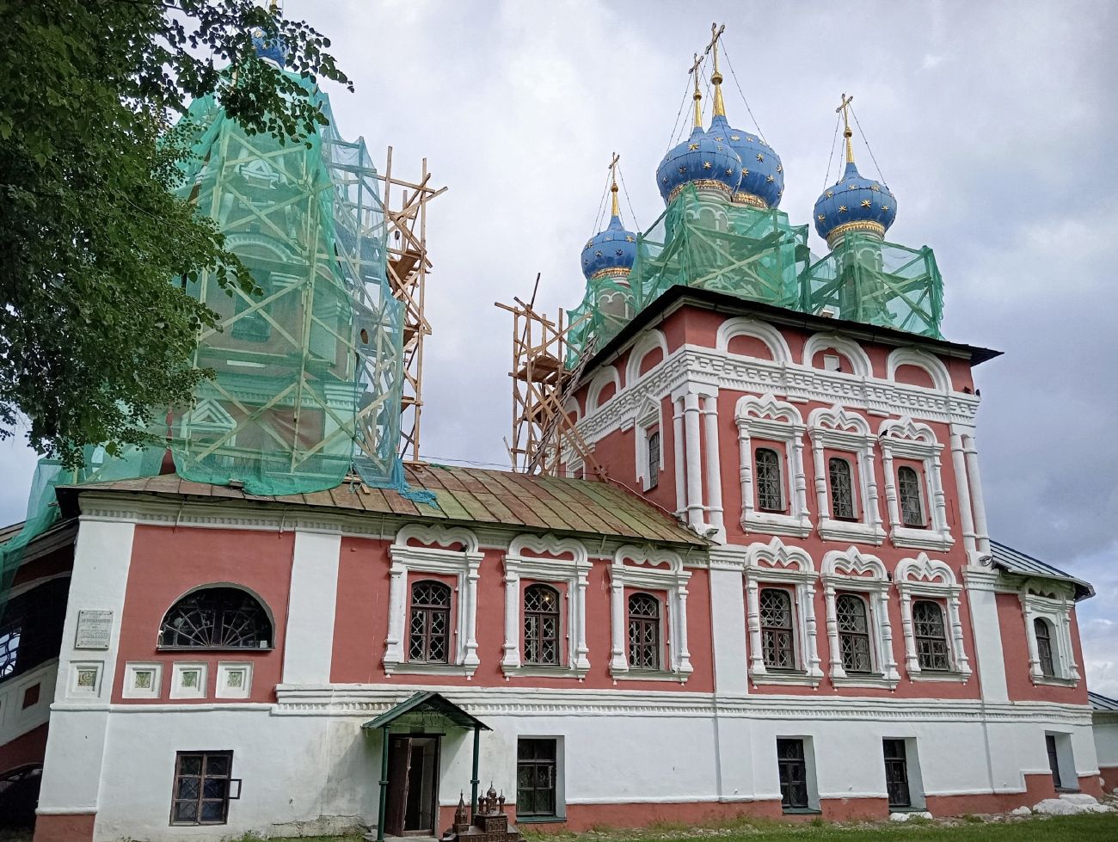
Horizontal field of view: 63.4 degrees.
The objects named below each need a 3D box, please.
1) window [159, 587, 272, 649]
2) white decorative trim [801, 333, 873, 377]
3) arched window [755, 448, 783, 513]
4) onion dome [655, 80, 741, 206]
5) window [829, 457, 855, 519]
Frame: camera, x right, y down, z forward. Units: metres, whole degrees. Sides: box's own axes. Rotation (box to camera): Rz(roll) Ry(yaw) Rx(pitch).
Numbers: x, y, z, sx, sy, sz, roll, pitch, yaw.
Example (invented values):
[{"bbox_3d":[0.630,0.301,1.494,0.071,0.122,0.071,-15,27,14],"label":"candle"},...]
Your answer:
[{"bbox_3d":[-7.045,4.092,18.808,2.141,1.313,0.283,8,-20,-22],"label":"window"},{"bbox_3d":[8.264,-2.015,27.119,2.470,1.180,0.330,7,-19,-20],"label":"white decorative trim"},{"bbox_3d":[5.681,1.601,24.682,0.900,1.740,0.200,7,-19,-20],"label":"arched window"},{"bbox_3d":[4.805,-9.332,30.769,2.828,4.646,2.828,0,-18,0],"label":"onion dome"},{"bbox_3d":[7.889,1.891,25.494,0.900,1.740,0.200,7,-19,-20],"label":"window"}]

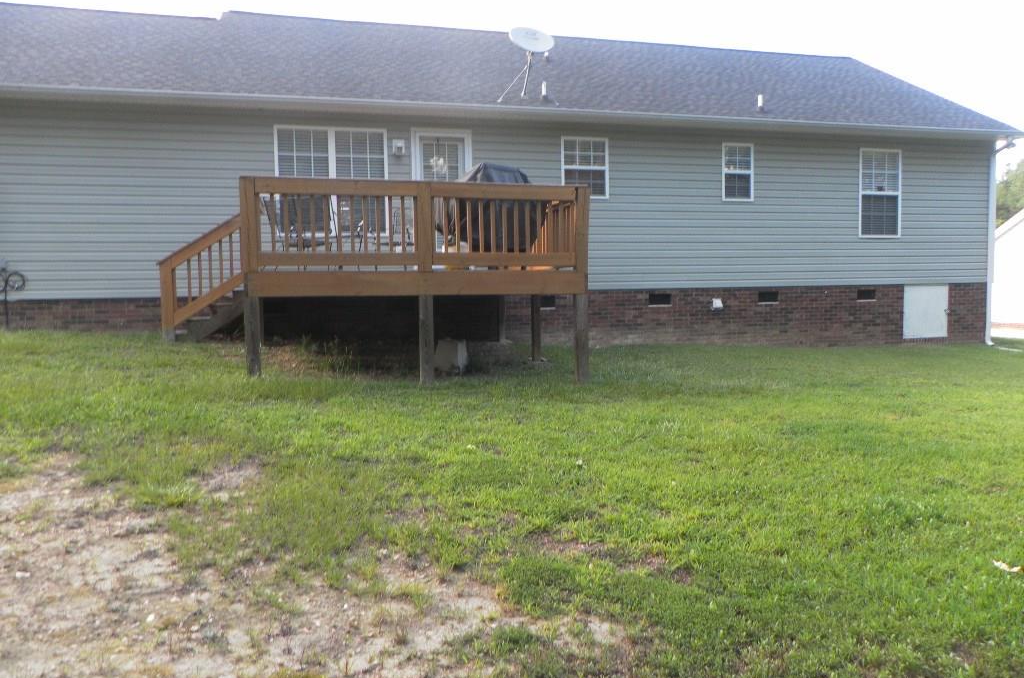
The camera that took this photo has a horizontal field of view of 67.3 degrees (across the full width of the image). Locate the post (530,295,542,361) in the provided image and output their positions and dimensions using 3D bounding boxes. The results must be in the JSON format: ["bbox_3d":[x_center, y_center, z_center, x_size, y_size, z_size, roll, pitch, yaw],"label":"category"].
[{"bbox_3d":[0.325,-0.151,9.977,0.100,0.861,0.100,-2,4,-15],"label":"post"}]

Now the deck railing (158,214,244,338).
[{"bbox_3d":[-3.623,-0.746,9.101,0.960,1.530,0.110,-2,7,-15],"label":"deck railing"}]

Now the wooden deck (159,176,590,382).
[{"bbox_3d":[-1.925,-0.655,9.657,4.794,2.155,3.690,-2,4,-15],"label":"wooden deck"}]

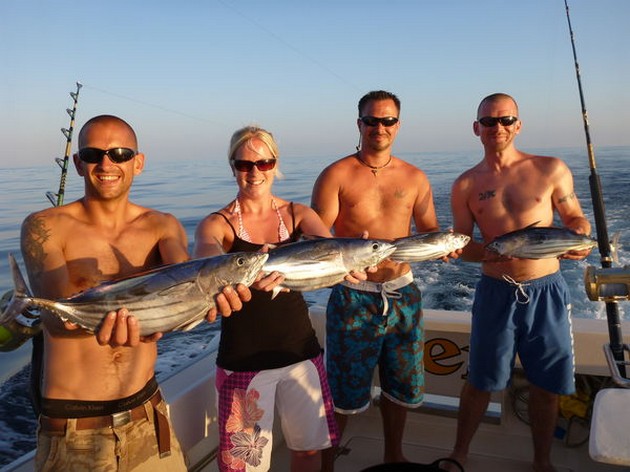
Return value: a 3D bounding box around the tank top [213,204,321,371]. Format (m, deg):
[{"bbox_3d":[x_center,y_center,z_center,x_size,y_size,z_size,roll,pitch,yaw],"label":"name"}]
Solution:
[{"bbox_3d":[-0.169,0.176,1.810,0.360,0.590,0.240,-4,9,-6],"label":"tank top"}]

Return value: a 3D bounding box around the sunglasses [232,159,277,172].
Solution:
[{"bbox_3d":[-0.210,-0.243,1.753,0.142,0.045,0.140,-3,9,-10],"label":"sunglasses"}]

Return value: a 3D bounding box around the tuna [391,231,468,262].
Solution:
[{"bbox_3d":[0.354,0.053,1.770,0.362,0.100,0.065,-13,6,16],"label":"tuna"}]

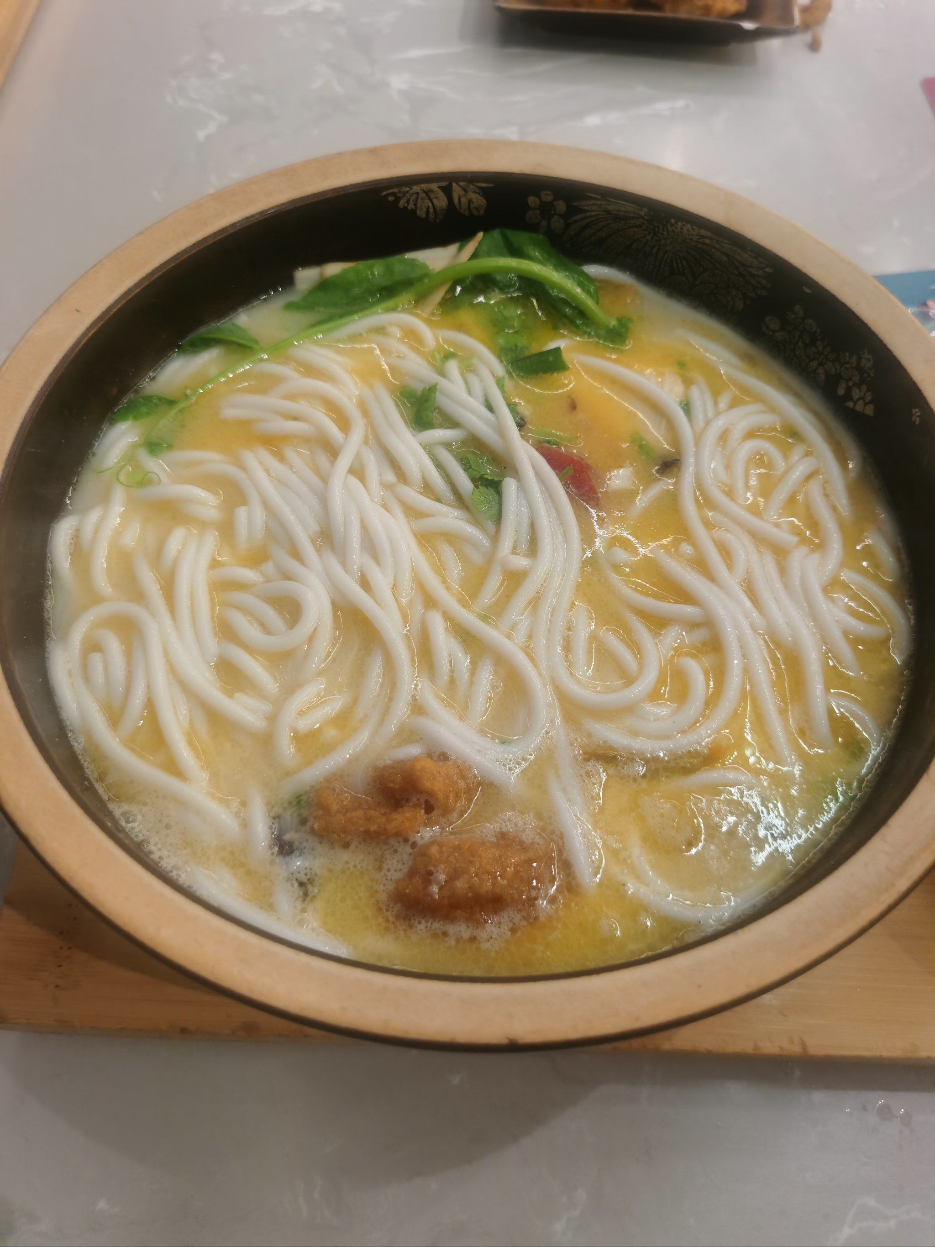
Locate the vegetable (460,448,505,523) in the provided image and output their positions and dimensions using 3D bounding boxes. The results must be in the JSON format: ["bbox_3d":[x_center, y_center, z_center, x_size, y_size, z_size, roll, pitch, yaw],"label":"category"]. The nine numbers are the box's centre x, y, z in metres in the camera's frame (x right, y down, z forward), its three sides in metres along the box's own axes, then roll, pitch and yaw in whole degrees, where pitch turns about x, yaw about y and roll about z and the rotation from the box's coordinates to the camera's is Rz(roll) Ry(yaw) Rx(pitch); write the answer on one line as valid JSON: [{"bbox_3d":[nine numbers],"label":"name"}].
[{"bbox_3d":[0.004,-0.038,0.268,0.011,0.007,0.024,-7,61,-5],"label":"vegetable"}]

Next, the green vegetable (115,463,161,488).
[{"bbox_3d":[-0.091,-0.041,0.269,0.012,0.004,0.007,0,60,-1],"label":"green vegetable"}]

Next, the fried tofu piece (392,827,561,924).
[{"bbox_3d":[0.002,0.056,0.216,0.037,0.018,0.019,-3,60,-3],"label":"fried tofu piece"}]

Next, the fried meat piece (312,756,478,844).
[{"bbox_3d":[-0.016,0.041,0.225,0.038,0.016,0.016,-8,61,-6],"label":"fried meat piece"}]

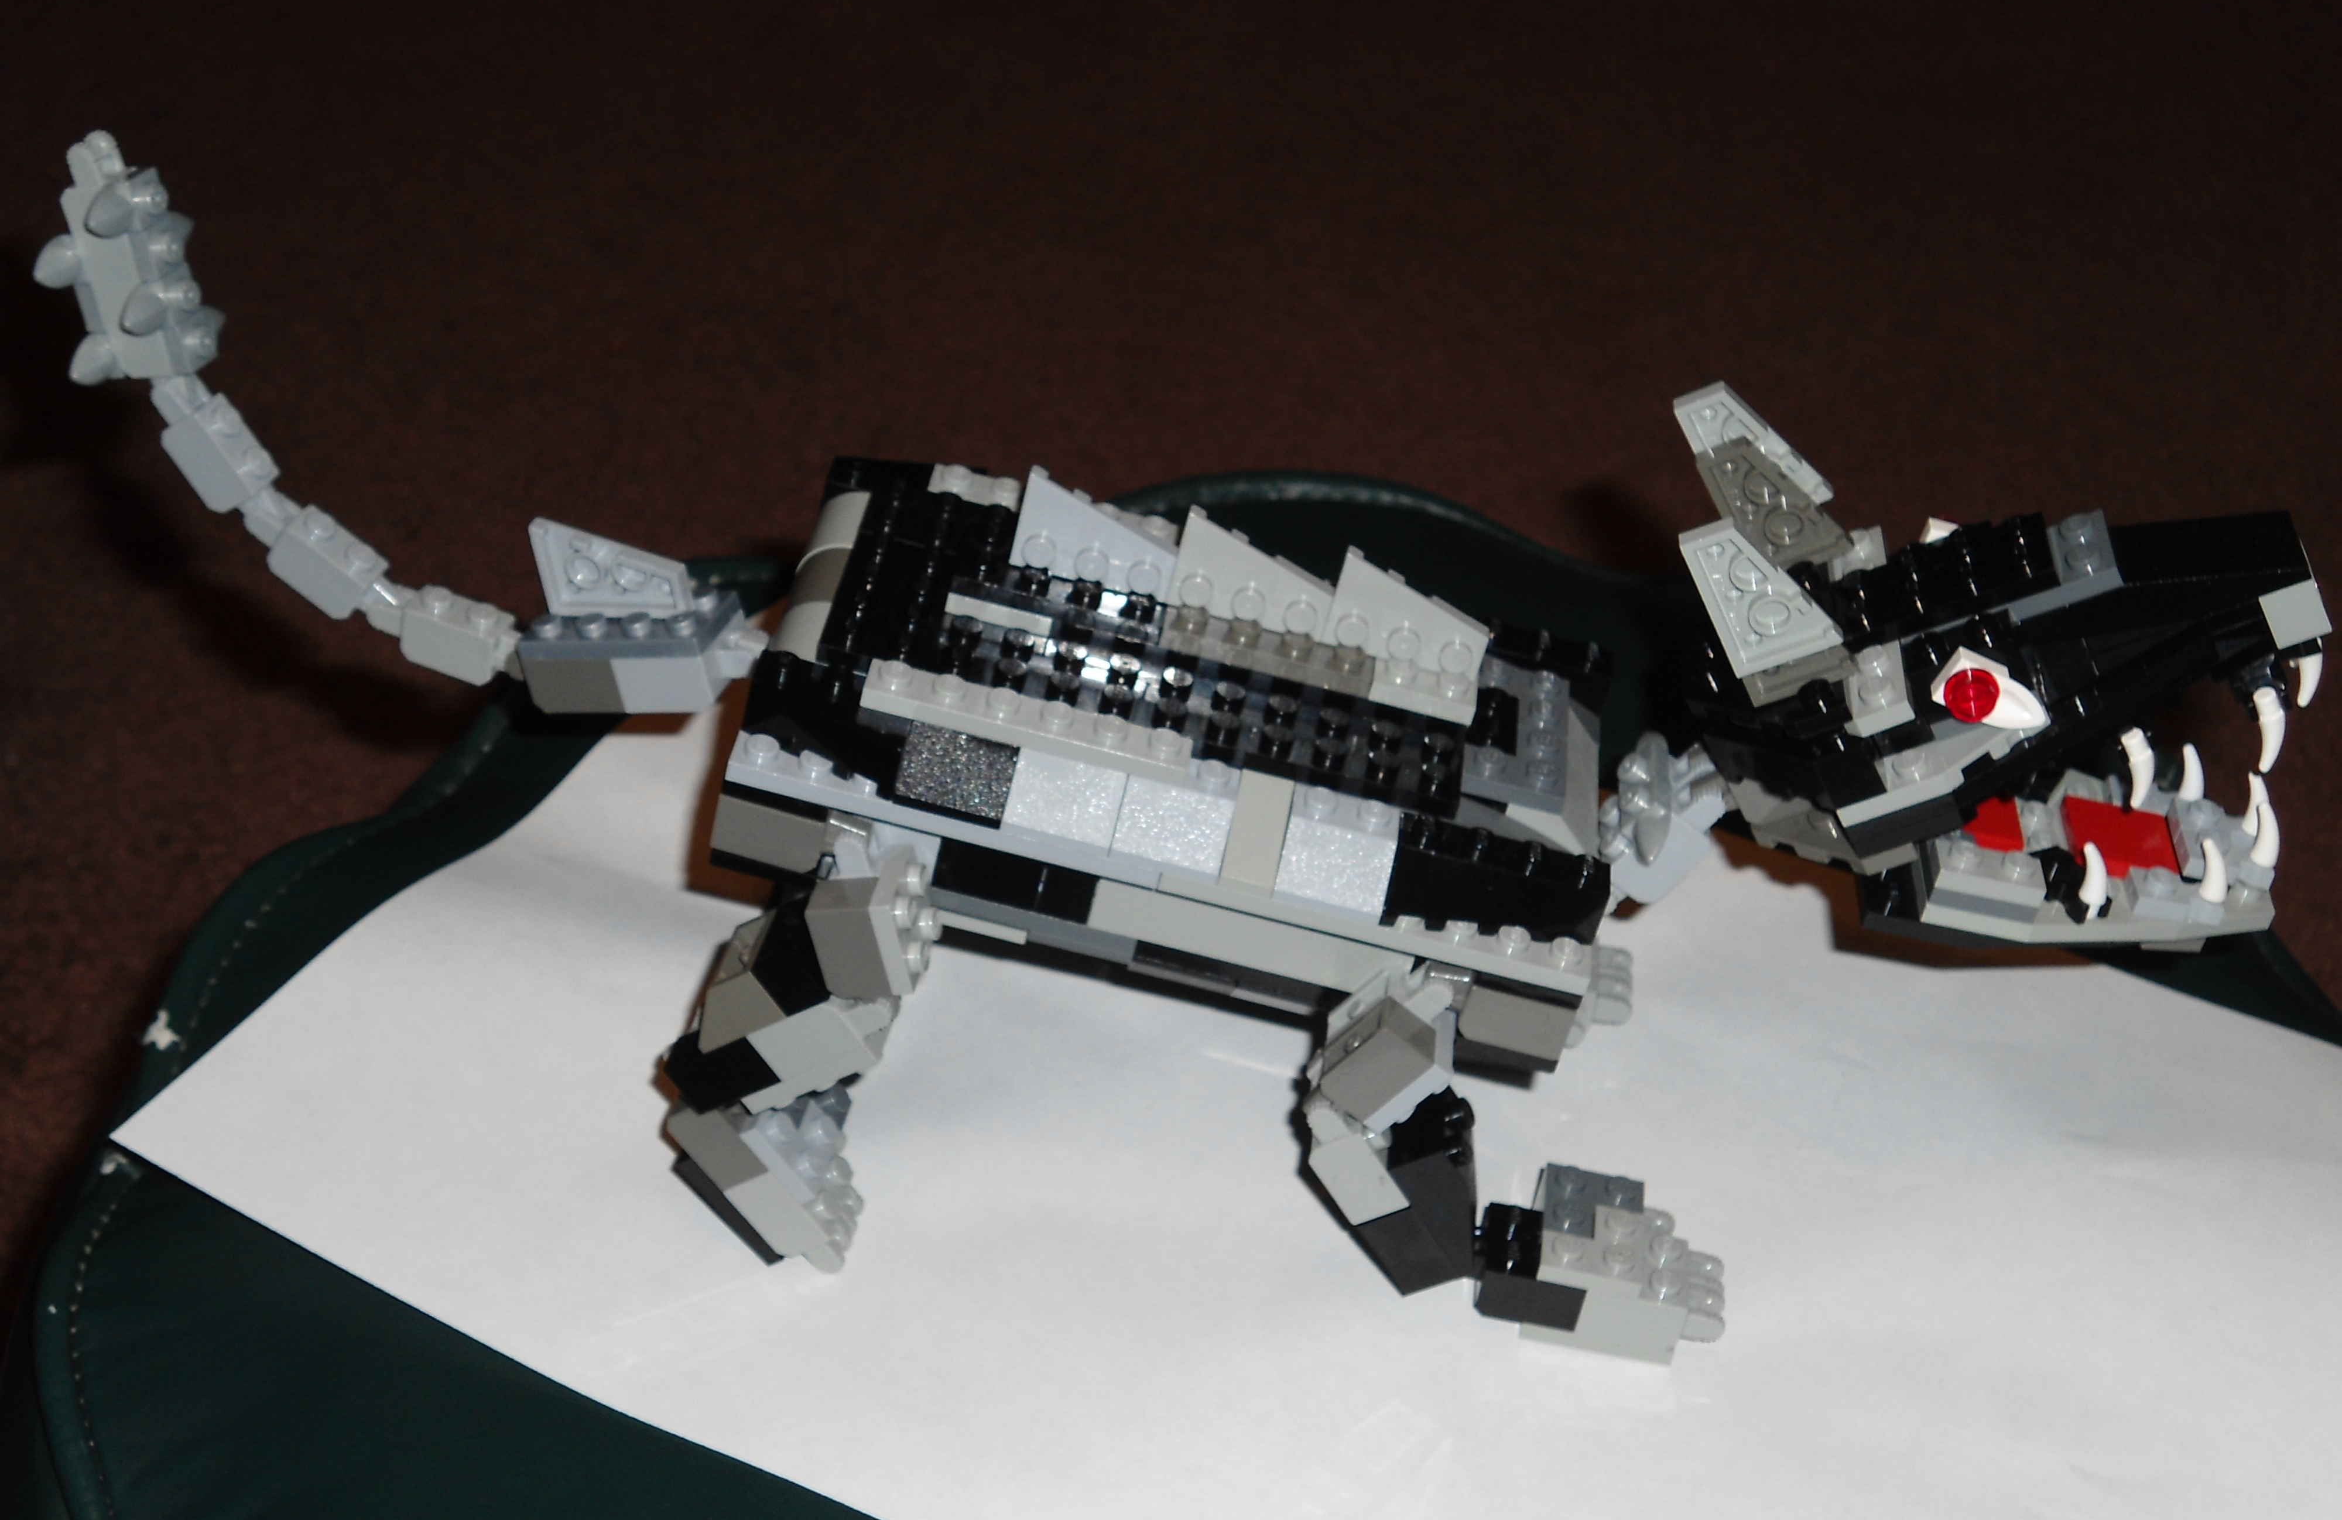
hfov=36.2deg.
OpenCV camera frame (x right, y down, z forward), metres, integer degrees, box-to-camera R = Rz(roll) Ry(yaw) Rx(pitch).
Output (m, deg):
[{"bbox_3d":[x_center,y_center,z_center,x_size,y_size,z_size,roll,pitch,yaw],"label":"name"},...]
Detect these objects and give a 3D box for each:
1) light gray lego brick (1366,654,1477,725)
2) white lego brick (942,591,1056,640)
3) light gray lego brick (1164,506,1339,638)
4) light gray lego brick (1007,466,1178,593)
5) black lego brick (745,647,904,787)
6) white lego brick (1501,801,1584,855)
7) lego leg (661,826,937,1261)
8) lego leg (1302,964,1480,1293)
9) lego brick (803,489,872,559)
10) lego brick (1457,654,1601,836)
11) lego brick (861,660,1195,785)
[{"bbox_3d":[0.038,-0.011,0.536,0.016,0.005,0.008,14,34,-2],"label":"light gray lego brick"},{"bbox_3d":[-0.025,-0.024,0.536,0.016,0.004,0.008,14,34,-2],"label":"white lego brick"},{"bbox_3d":[0.013,-0.028,0.534,0.024,0.016,0.005,14,34,-2],"label":"light gray lego brick"},{"bbox_3d":[-0.011,-0.033,0.534,0.024,0.016,0.005,14,34,-2],"label":"light gray lego brick"},{"bbox_3d":[-0.049,-0.006,0.518,0.024,0.011,0.016,14,34,-2],"label":"black lego brick"},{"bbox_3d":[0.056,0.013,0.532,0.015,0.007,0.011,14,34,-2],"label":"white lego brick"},{"bbox_3d":[-0.055,0.040,0.554,0.042,0.087,0.024,6,34,4],"label":"lego leg"},{"bbox_3d":[0.035,0.054,0.546,0.029,0.060,0.016,5,34,4],"label":"lego leg"},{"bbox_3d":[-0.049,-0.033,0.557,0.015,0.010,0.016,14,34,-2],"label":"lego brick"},{"bbox_3d":[0.055,-0.001,0.544,0.024,0.009,0.035,14,34,-2],"label":"lego brick"},{"bbox_3d":[-0.021,-0.006,0.518,0.048,0.005,0.008,14,34,-2],"label":"lego brick"}]

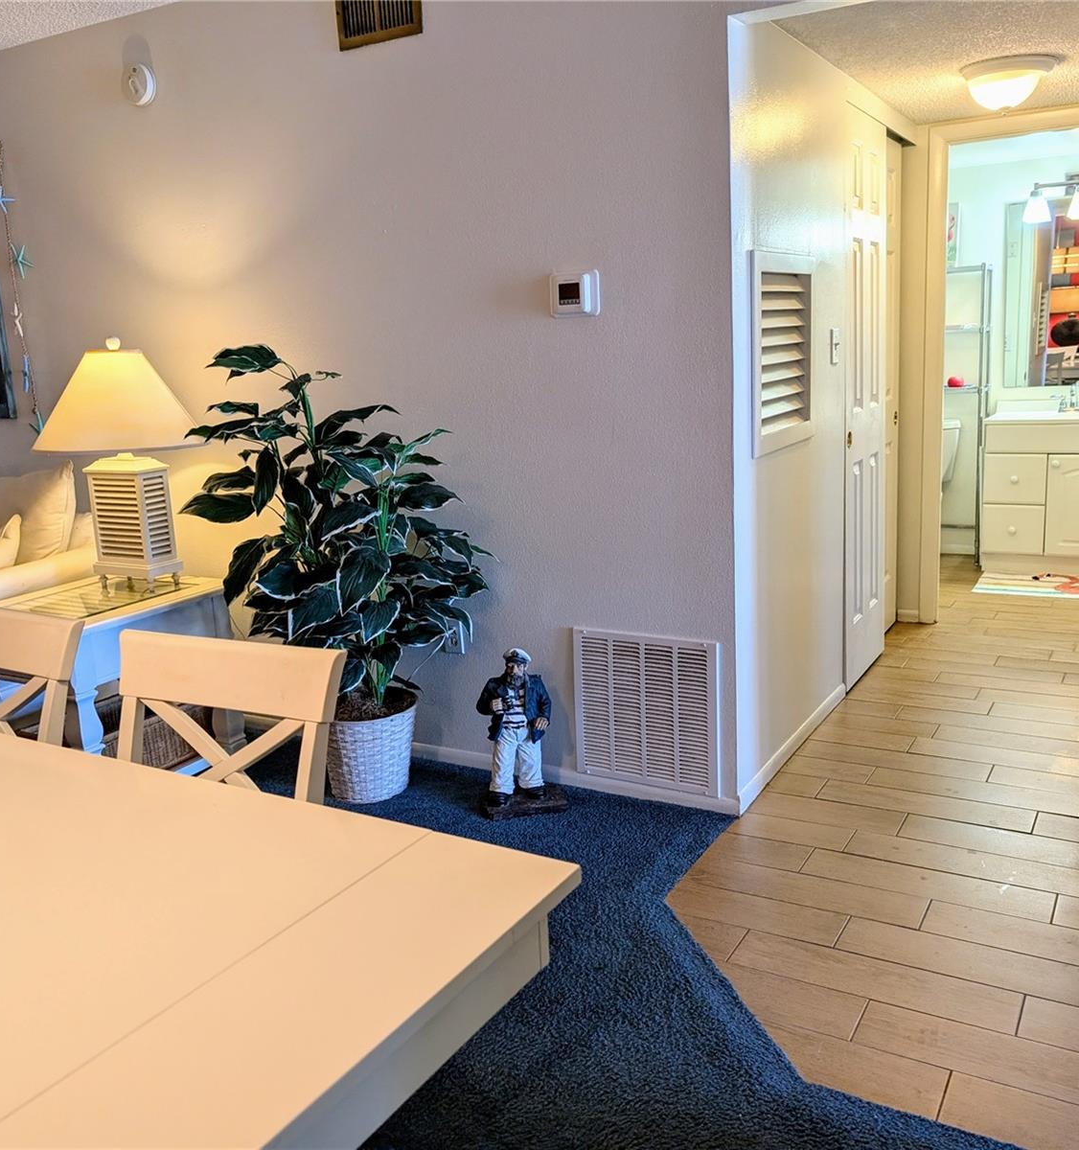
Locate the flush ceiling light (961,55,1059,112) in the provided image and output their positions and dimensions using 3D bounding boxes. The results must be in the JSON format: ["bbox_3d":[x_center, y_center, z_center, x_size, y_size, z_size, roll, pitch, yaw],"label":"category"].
[{"bbox_3d":[1.530,-1.589,3.459,0.302,0.146,0.302,4,14,30],"label":"flush ceiling light"}]

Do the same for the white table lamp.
[{"bbox_3d":[-1.422,-0.377,3.630,0.615,0.846,0.494,4,14,30],"label":"white table lamp"}]

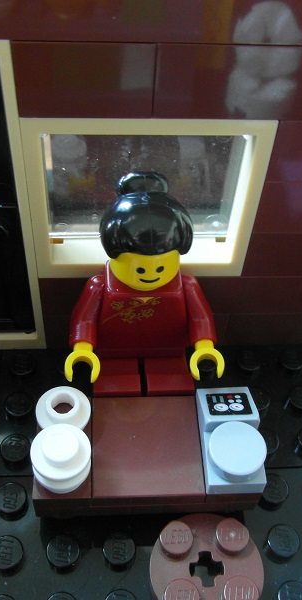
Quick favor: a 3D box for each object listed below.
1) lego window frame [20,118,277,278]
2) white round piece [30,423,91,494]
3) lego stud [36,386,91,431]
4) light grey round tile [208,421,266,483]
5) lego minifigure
[{"bbox_3d":[-0.001,-0.015,0.081,0.032,0.029,0.008,0,50,-5],"label":"lego window frame"},{"bbox_3d":[-0.012,0.022,0.077,0.008,0.008,0.008,0,50,-5],"label":"white round piece"},{"bbox_3d":[-0.013,0.017,0.083,0.008,0.005,0.008,0,50,-5],"label":"lego stud"},{"bbox_3d":[0.012,0.022,0.079,0.008,0.003,0.008,0,50,-5],"label":"light grey round tile"},{"bbox_3d":[-0.001,0.001,0.083,0.024,0.039,0.016,0,50,-5],"label":"lego minifigure"}]

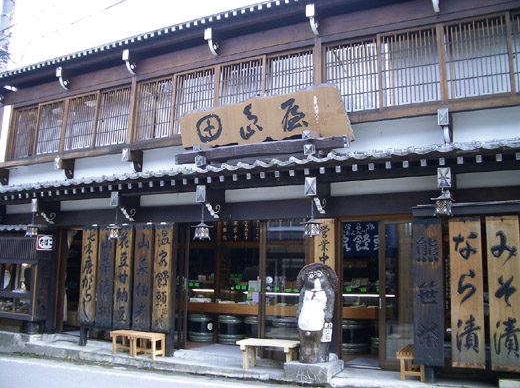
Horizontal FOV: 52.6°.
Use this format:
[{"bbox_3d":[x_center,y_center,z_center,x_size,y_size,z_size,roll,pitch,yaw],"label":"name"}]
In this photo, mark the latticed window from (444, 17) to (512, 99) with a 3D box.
[{"bbox_3d":[3.056,-1.916,7.385,0.855,1.172,0.070,-3,-9,28],"label":"latticed window"}]

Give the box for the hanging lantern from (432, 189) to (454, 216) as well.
[{"bbox_3d":[2.336,0.134,6.694,0.268,0.340,0.268,-4,-11,27],"label":"hanging lantern"}]

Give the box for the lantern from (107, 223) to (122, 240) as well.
[{"bbox_3d":[-2.535,0.657,9.160,0.275,0.270,0.275,-3,-9,28],"label":"lantern"}]

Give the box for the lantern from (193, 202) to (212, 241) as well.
[{"bbox_3d":[-0.899,0.444,8.296,0.330,0.562,0.330,-3,-9,28],"label":"lantern"}]

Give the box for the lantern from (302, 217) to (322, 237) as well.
[{"bbox_3d":[0.750,0.483,7.516,0.268,0.283,0.268,-4,-11,27],"label":"lantern"}]

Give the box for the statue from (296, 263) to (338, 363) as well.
[{"bbox_3d":[0.776,1.602,7.160,0.500,1.309,0.450,-3,-9,28],"label":"statue"}]

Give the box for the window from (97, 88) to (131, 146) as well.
[{"bbox_3d":[-2.973,-1.557,10.631,0.892,1.206,0.070,-3,-9,28],"label":"window"}]

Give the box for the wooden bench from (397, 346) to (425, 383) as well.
[{"bbox_3d":[1.998,2.143,6.653,0.350,0.355,0.772,-4,-11,27],"label":"wooden bench"}]

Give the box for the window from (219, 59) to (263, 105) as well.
[{"bbox_3d":[-0.348,-1.646,8.722,0.927,1.185,0.070,-4,-11,27],"label":"window"}]

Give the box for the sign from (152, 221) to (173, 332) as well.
[{"bbox_3d":[-1.584,1.372,8.547,0.365,1.732,0.045,-4,-11,27],"label":"sign"}]

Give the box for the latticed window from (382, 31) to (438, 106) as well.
[{"bbox_3d":[2.229,-1.881,7.832,0.880,1.184,0.070,-3,-9,28],"label":"latticed window"}]

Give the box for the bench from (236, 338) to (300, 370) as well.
[{"bbox_3d":[0.131,2.216,7.169,0.832,0.360,0.426,-3,-9,28],"label":"bench"}]

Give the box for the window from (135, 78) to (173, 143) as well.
[{"bbox_3d":[-1.915,-1.533,9.526,0.884,1.185,0.070,-4,-11,27],"label":"window"}]

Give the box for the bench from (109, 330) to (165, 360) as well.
[{"bbox_3d":[-1.940,2.353,8.271,0.934,0.335,0.355,-4,-9,32],"label":"bench"}]

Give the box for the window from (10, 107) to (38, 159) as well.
[{"bbox_3d":[-5.321,-1.379,11.889,0.819,1.209,0.070,-3,-9,28],"label":"window"}]

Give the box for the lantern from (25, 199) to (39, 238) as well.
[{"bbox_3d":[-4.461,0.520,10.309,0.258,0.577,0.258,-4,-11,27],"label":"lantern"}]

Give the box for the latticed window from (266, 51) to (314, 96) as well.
[{"bbox_3d":[0.442,-1.698,8.320,0.904,1.185,0.070,-4,-11,27],"label":"latticed window"}]

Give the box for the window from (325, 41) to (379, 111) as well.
[{"bbox_3d":[1.351,-1.752,7.859,0.914,1.185,0.070,-4,-11,27],"label":"window"}]

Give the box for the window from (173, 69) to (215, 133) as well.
[{"bbox_3d":[-1.163,-1.589,9.137,0.893,1.185,0.070,-4,-11,27],"label":"window"}]

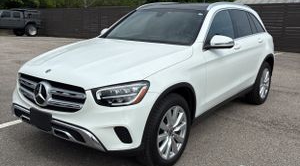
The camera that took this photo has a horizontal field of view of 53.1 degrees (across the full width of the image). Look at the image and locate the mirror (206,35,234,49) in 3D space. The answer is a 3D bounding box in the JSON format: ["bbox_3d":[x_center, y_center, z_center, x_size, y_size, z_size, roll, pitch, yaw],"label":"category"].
[{"bbox_3d":[0.815,-0.462,3.406,0.270,0.165,0.170,11,16,36],"label":"mirror"}]

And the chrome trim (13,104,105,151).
[{"bbox_3d":[-0.945,0.378,2.830,1.310,0.280,0.220,11,16,36],"label":"chrome trim"}]

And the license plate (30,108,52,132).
[{"bbox_3d":[-0.995,0.335,2.736,0.330,0.158,0.025,11,16,36],"label":"license plate"}]

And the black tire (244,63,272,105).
[{"bbox_3d":[1.895,0.002,5.207,0.240,0.735,0.735,11,16,36],"label":"black tire"}]

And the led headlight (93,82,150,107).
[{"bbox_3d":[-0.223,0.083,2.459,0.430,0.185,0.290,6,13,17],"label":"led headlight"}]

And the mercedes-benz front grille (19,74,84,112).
[{"bbox_3d":[-0.951,0.081,2.723,1.030,0.230,0.140,11,16,36],"label":"mercedes-benz front grille"}]

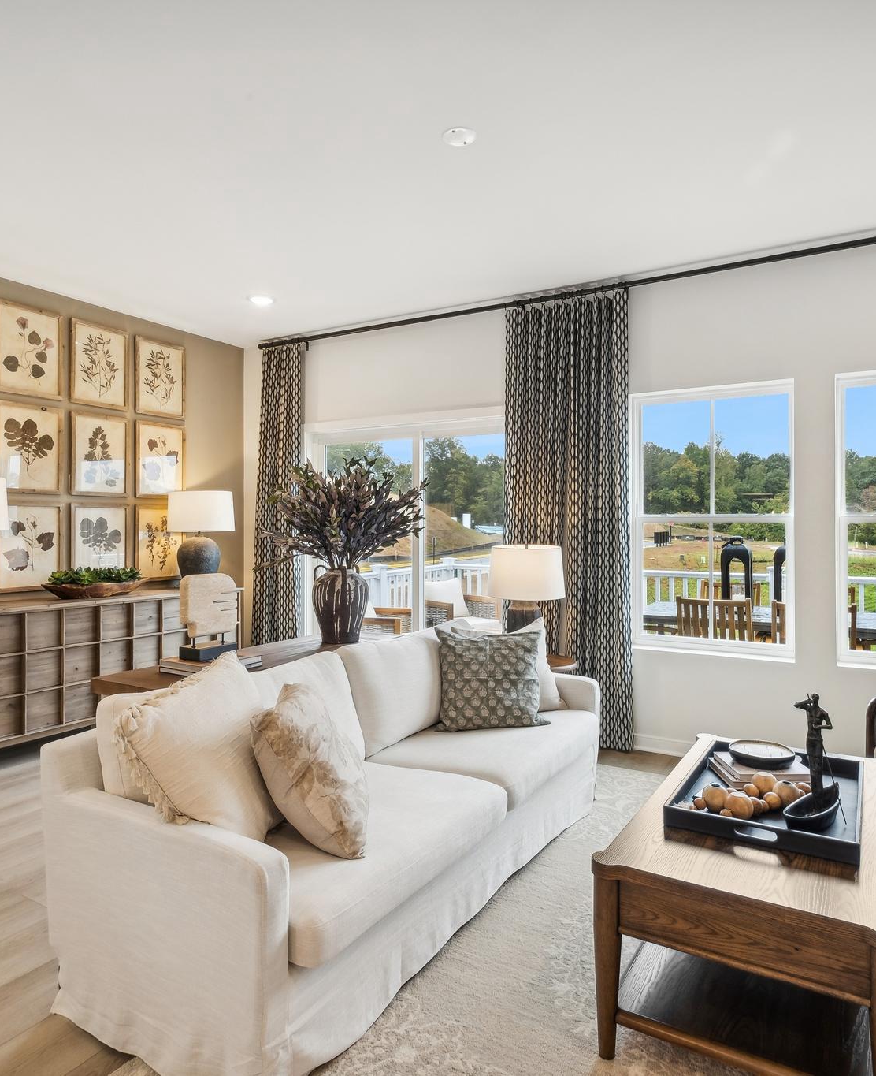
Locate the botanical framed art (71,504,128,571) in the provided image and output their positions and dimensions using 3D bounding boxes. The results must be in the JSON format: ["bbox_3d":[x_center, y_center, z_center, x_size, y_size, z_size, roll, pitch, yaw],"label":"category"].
[{"bbox_3d":[-2.277,0.041,4.550,0.030,0.536,0.411,1,1,31],"label":"botanical framed art"}]

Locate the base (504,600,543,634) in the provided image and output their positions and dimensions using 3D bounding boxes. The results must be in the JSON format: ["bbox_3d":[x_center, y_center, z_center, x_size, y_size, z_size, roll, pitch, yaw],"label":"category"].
[{"bbox_3d":[0.475,0.514,3.679,0.200,0.339,0.200,1,2,30],"label":"base"}]

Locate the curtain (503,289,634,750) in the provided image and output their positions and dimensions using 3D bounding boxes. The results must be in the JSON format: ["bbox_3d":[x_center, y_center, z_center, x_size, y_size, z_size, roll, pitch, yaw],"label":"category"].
[{"bbox_3d":[0.754,-0.091,4.010,0.790,2.611,0.140,1,2,30],"label":"curtain"}]

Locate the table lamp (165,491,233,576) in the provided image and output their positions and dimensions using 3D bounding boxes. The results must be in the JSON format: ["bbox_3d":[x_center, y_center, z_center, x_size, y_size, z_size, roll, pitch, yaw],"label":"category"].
[{"bbox_3d":[-1.754,0.013,4.961,0.455,0.710,0.455,1,1,31],"label":"table lamp"}]

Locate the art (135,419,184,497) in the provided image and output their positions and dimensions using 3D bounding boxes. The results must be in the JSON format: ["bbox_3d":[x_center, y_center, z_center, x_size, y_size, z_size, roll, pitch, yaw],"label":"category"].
[{"bbox_3d":[-1.996,-0.553,4.837,0.032,0.524,0.397,1,2,30],"label":"art"}]

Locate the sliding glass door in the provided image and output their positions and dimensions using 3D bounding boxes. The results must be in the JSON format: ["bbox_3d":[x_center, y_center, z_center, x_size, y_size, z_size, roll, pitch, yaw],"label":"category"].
[{"bbox_3d":[-0.202,0.199,4.841,1.870,2.050,0.120,1,1,31],"label":"sliding glass door"}]

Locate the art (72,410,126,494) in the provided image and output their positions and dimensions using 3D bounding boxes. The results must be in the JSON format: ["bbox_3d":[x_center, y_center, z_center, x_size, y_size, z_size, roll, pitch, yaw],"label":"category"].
[{"bbox_3d":[-2.227,-0.543,4.432,0.032,0.524,0.397,1,2,30],"label":"art"}]

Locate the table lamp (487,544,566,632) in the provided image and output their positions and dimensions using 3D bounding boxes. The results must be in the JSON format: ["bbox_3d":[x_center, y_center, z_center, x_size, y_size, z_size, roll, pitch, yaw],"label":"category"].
[{"bbox_3d":[0.479,0.359,3.672,0.424,0.649,0.424,1,2,30],"label":"table lamp"}]

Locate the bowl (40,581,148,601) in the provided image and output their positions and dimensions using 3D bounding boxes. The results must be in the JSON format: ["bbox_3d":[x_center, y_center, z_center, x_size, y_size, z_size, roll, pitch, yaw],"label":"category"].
[{"bbox_3d":[-2.146,0.330,4.250,0.240,0.100,0.696,1,1,31],"label":"bowl"}]

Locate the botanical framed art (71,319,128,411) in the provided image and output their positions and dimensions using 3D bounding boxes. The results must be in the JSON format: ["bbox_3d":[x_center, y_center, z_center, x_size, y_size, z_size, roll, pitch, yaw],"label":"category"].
[{"bbox_3d":[-2.228,-1.121,4.418,0.032,0.524,0.397,1,2,30],"label":"botanical framed art"}]

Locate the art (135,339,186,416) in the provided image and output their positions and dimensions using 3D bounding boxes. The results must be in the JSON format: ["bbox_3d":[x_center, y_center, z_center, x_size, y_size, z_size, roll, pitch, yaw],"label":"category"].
[{"bbox_3d":[-2.028,-1.160,4.921,0.030,0.541,0.409,1,1,31],"label":"art"}]

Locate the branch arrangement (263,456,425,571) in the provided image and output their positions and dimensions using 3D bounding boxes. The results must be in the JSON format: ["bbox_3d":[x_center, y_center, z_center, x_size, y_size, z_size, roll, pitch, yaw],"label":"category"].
[{"bbox_3d":[-0.450,-0.114,3.225,0.750,0.580,0.700,0,1,0],"label":"branch arrangement"}]

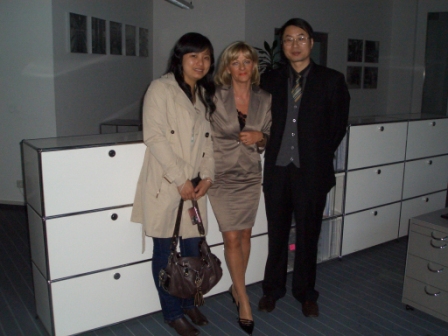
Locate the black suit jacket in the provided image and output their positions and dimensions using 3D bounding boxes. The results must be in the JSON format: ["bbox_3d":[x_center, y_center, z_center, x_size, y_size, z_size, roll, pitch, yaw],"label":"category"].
[{"bbox_3d":[0.467,-0.234,2.804,0.560,0.800,0.340,4,12,17],"label":"black suit jacket"}]

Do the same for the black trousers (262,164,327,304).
[{"bbox_3d":[0.452,0.375,2.925,0.390,0.960,0.280,4,12,18],"label":"black trousers"}]

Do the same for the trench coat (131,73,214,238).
[{"bbox_3d":[-0.267,-0.062,2.541,0.460,0.910,0.340,-8,14,-36],"label":"trench coat"}]

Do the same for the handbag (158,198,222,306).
[{"bbox_3d":[-0.185,0.483,2.572,0.330,0.540,0.170,-5,12,-25],"label":"handbag"}]

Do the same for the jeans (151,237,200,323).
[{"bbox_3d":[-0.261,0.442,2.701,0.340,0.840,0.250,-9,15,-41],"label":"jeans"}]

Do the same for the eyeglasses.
[{"bbox_3d":[0.425,-0.729,2.678,0.138,0.045,0.140,0,10,20],"label":"eyeglasses"}]

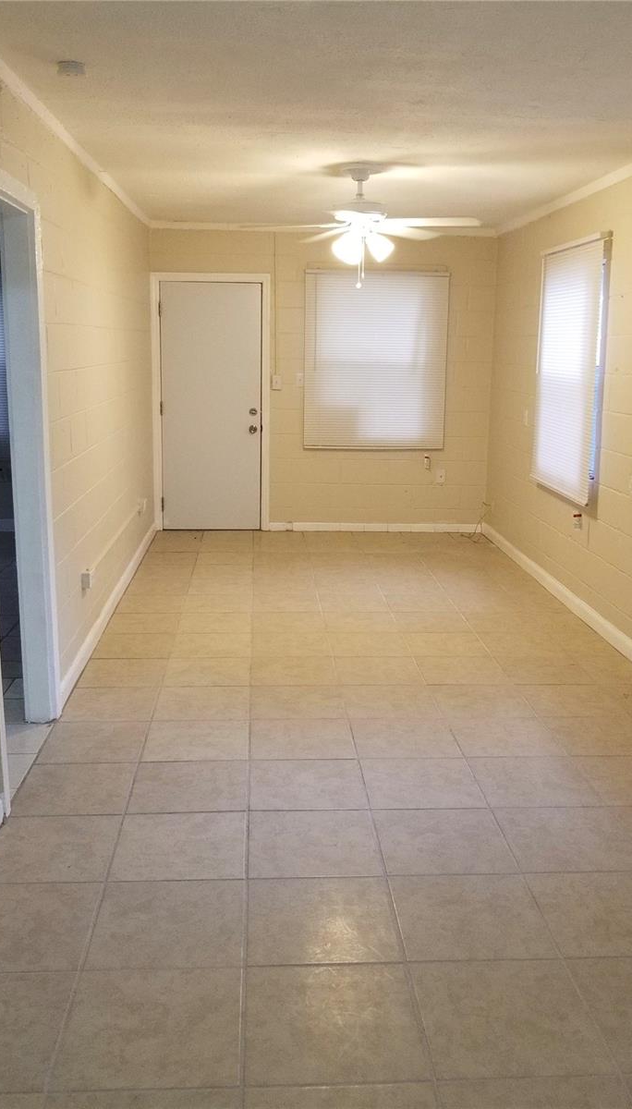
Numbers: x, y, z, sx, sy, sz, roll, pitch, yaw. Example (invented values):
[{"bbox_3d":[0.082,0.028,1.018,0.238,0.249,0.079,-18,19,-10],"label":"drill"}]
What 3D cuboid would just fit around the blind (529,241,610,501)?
[{"bbox_3d":[1.548,-1.147,5.176,0.061,1.492,1.066,0,14,-4],"label":"blind"}]

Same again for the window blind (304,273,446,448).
[{"bbox_3d":[0.500,-1.589,6.862,1.188,1.441,0.061,0,14,-4],"label":"window blind"}]

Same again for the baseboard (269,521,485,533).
[{"bbox_3d":[0.513,-0.242,7.229,1.847,0.086,0.020,0,14,-4],"label":"baseboard"}]

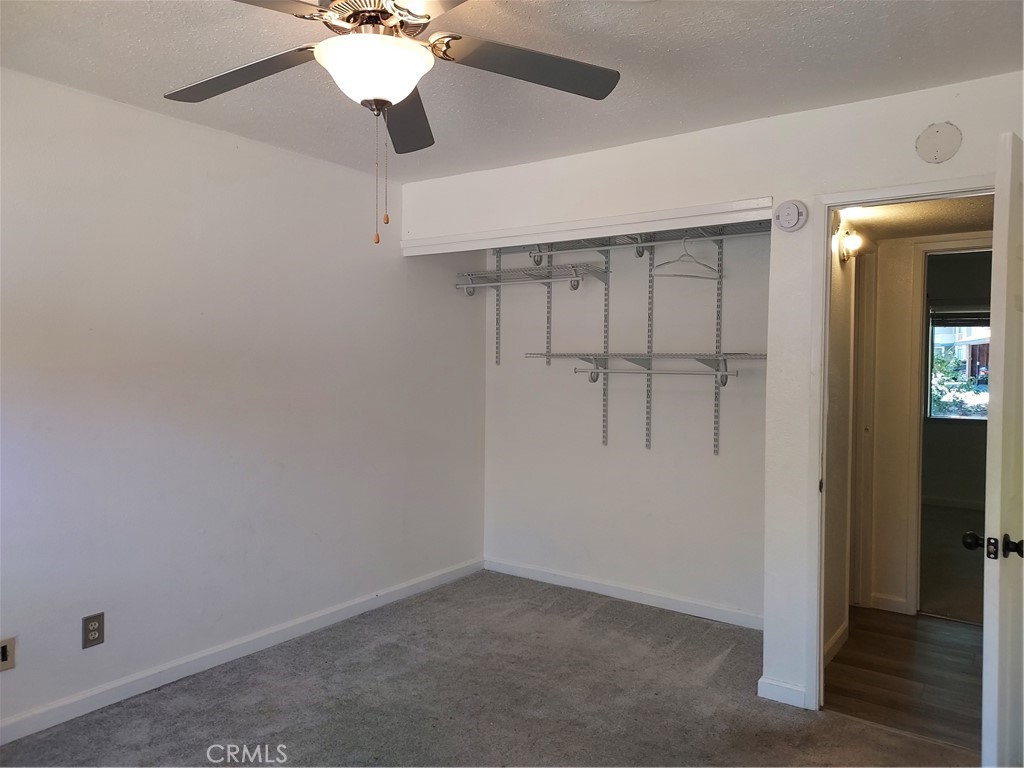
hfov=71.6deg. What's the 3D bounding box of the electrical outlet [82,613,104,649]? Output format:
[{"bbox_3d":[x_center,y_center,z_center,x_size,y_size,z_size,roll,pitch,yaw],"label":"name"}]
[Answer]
[{"bbox_3d":[-1.666,0.986,2.832,0.010,0.124,0.081,2,2,36],"label":"electrical outlet"}]

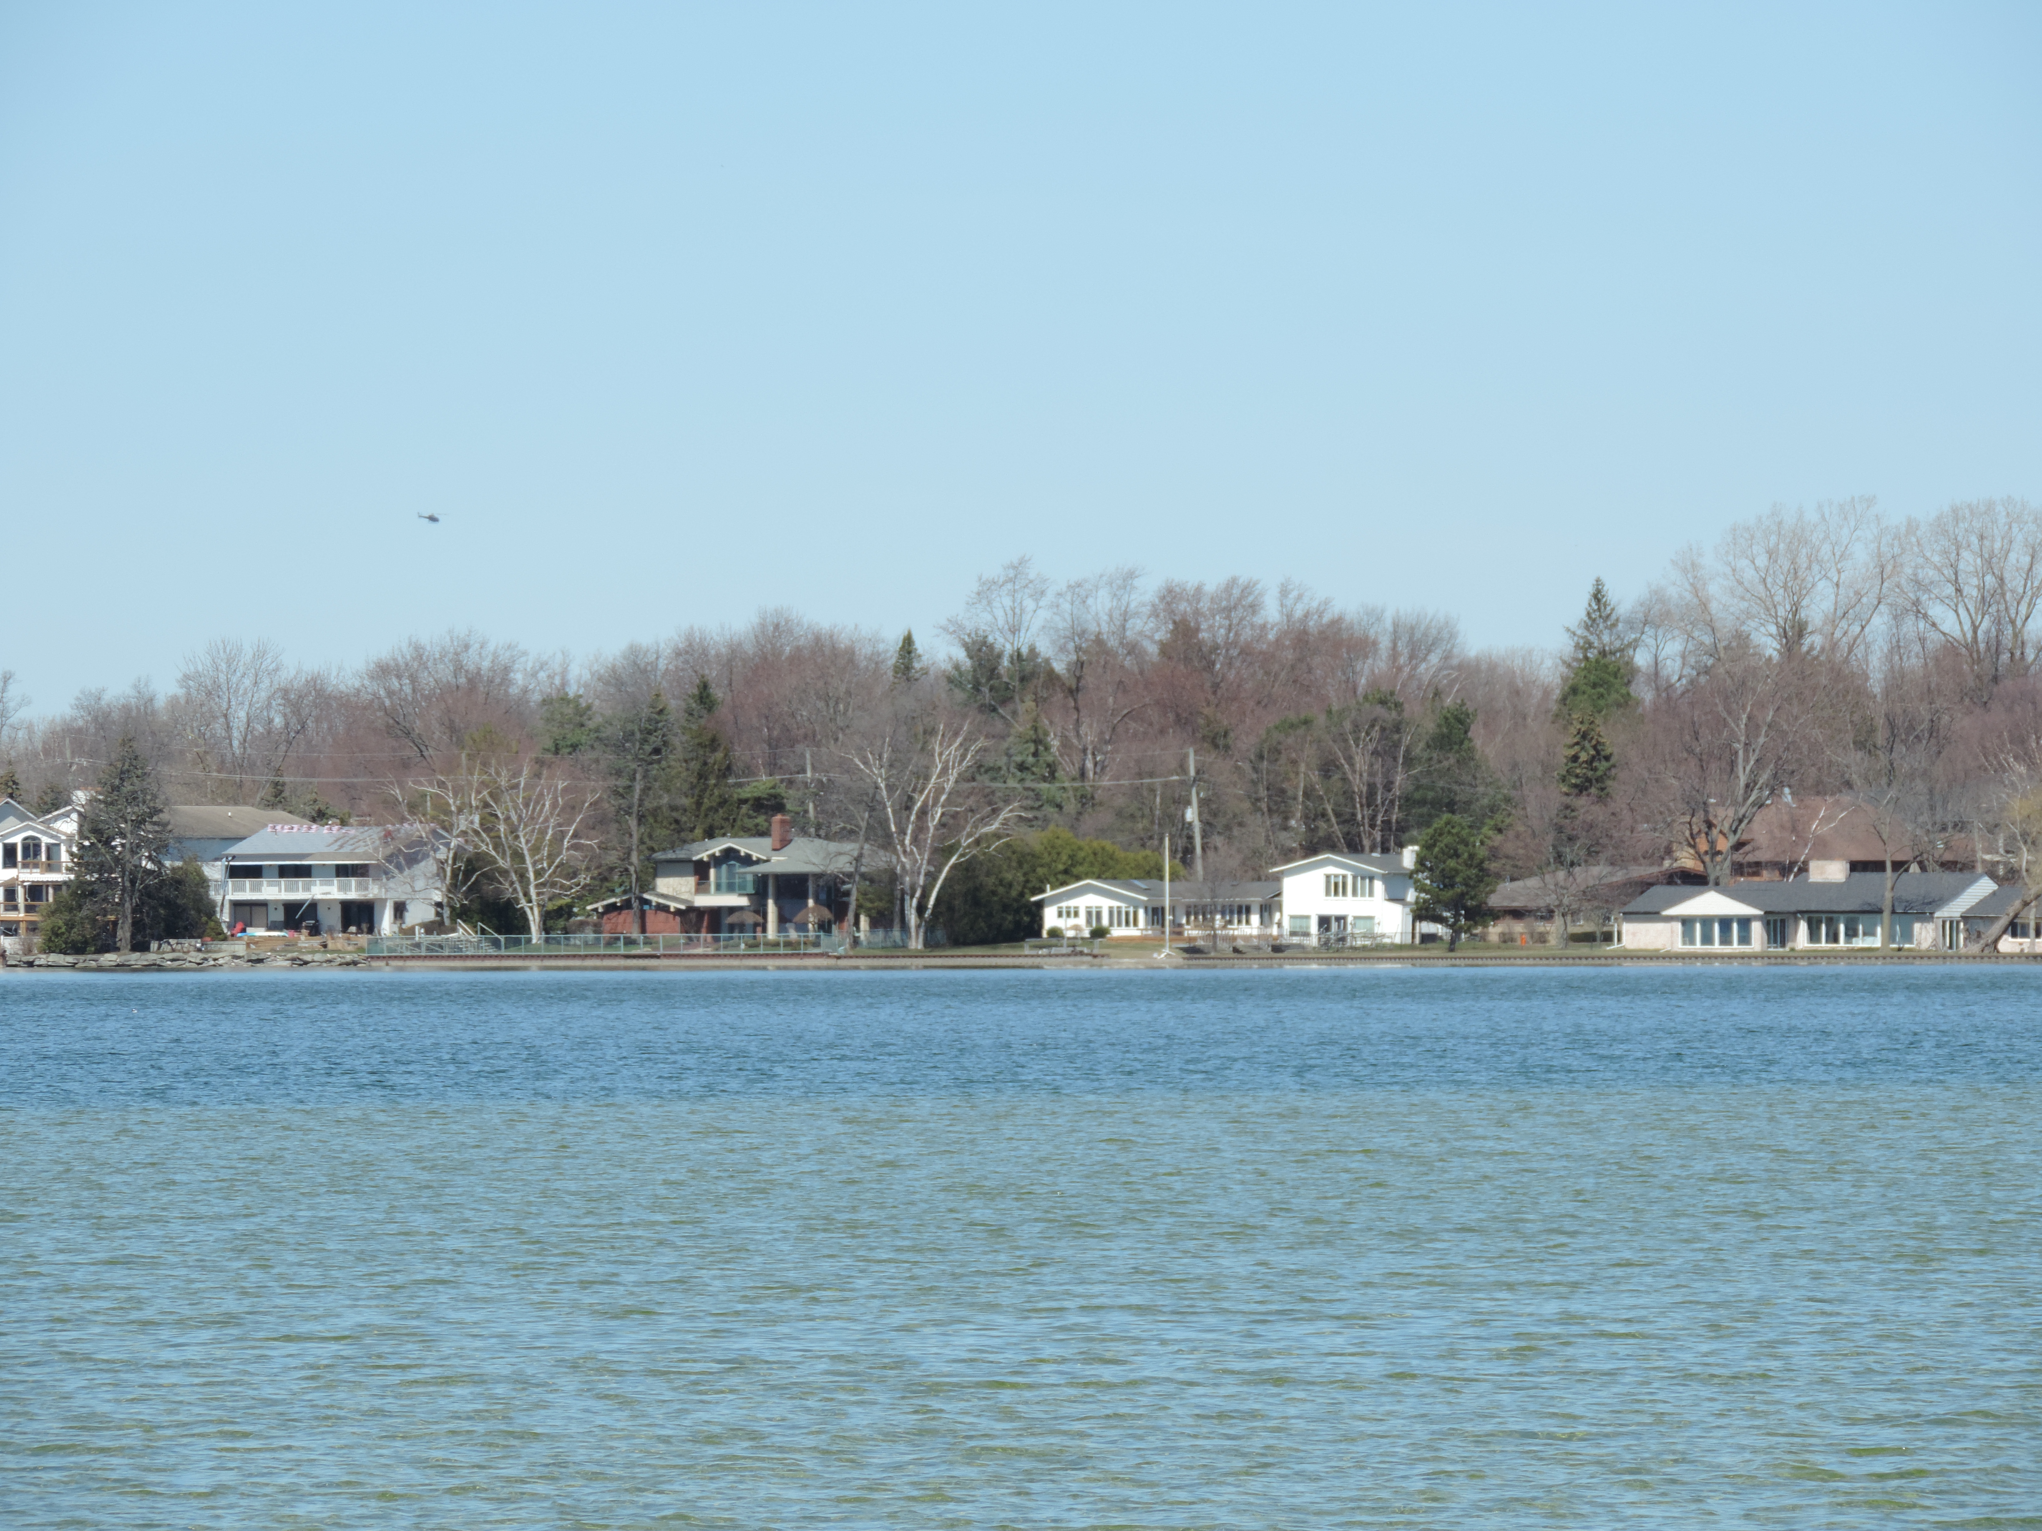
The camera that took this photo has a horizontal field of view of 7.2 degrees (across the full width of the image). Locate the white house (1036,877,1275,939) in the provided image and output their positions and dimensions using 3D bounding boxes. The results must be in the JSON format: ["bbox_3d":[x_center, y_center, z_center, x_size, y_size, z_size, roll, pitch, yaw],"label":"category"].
[{"bbox_3d":[9.044,9.523,1082.000,15.800,4.043,11.000,0,-1,16],"label":"white house"}]

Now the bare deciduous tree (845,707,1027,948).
[{"bbox_3d":[-5.693,4.176,1082.000,12.100,16.120,11.000,0,-1,0],"label":"bare deciduous tree"}]

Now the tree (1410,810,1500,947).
[{"bbox_3d":[28.514,7.653,1066.000,5.766,9.120,5.766,0,-1,0],"label":"tree"}]

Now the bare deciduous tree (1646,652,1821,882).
[{"bbox_3d":[48.158,1.836,1098.000,12.418,19.760,12.418,0,-1,0],"label":"bare deciduous tree"}]

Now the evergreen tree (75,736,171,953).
[{"bbox_3d":[-58.965,5.184,1065.000,6.389,14.244,6.389,0,-1,0],"label":"evergreen tree"}]

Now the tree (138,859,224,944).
[{"bbox_3d":[-56.952,9.339,1101.000,5.900,5.790,4.800,0,-1,0],"label":"tree"}]

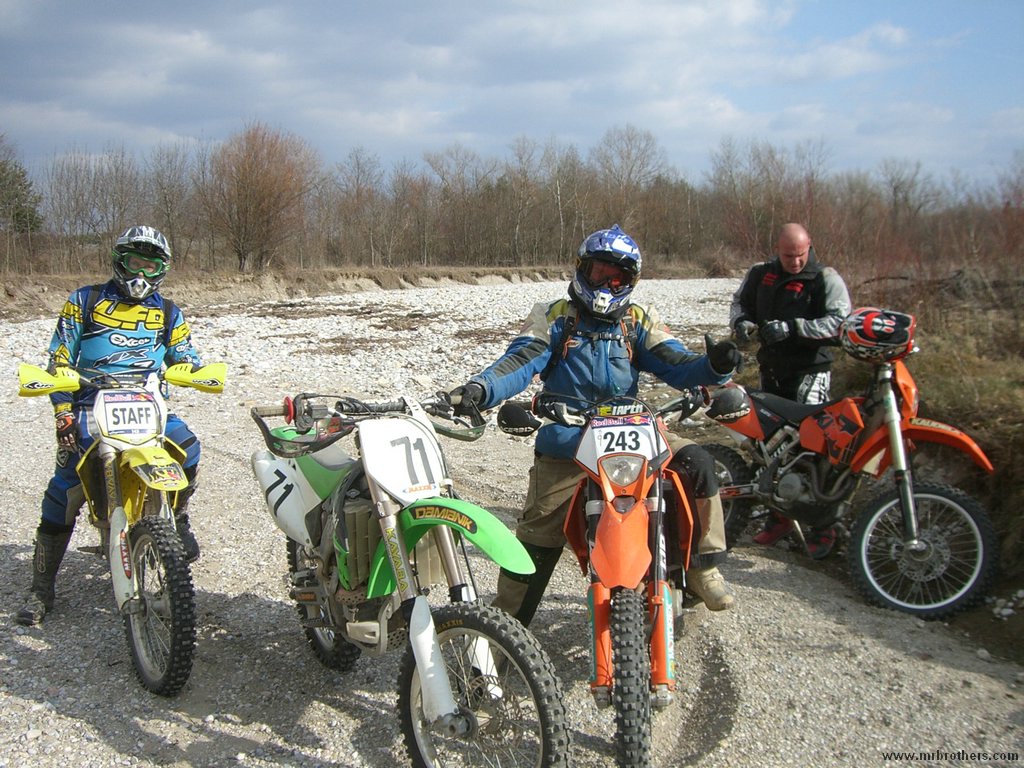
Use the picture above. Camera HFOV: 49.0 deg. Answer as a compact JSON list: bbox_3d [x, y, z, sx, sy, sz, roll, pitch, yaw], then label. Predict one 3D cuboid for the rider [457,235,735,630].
[{"bbox_3d":[0.318,0.318,4.181,1.030,1.740,0.800,1,6,6],"label":"rider"}]

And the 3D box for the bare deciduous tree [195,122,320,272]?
[{"bbox_3d":[-9.952,-7.353,43.956,5.000,5.900,5.000,0,6,0],"label":"bare deciduous tree"}]

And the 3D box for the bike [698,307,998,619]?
[{"bbox_3d":[1.622,0.413,6.148,0.780,1.360,2.100,9,0,-37],"label":"bike"}]

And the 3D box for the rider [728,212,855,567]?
[{"bbox_3d":[1.552,0.050,6.264,0.660,1.830,0.500,5,8,35],"label":"rider"}]

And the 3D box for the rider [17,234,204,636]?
[{"bbox_3d":[-1.765,0.207,4.954,0.820,1.780,0.750,-2,7,-21],"label":"rider"}]

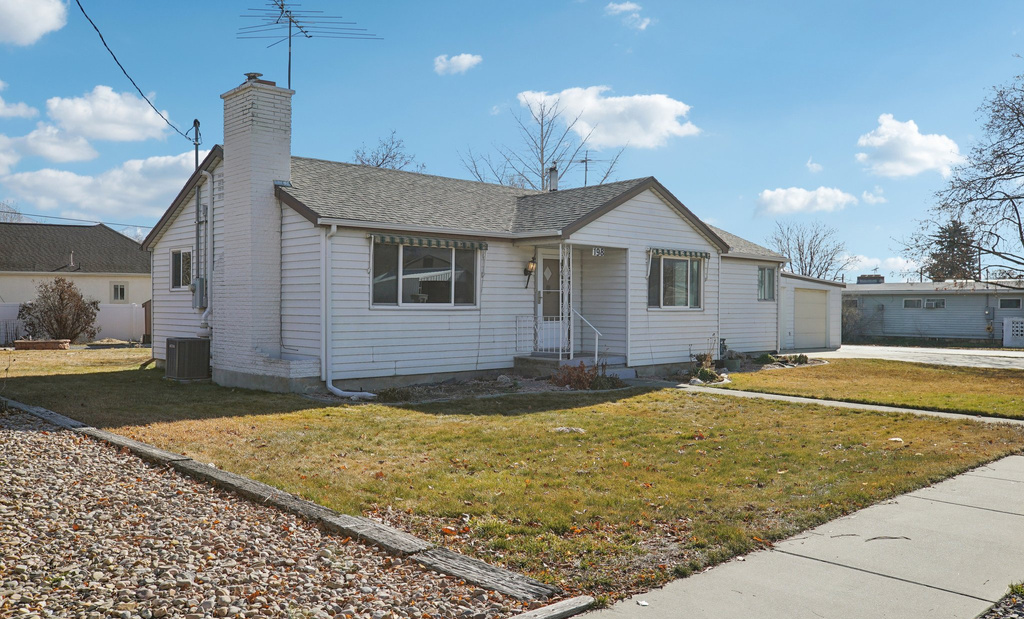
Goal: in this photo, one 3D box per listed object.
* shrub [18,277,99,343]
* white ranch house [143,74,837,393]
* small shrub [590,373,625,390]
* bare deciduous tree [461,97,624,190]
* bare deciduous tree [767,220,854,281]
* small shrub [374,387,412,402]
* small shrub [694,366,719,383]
[{"bbox_3d":[-17.000,0.000,31.000,3.050,2.500,2.900,0,0,0],"label":"shrub"},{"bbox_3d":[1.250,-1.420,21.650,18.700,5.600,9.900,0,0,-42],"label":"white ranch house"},{"bbox_3d":[1.680,1.240,14.450,0.580,0.330,0.500,0,0,0],"label":"small shrub"},{"bbox_3d":[1.330,-4.000,36.000,7.300,10.500,7.200,0,0,0],"label":"bare deciduous tree"},{"bbox_3d":[15.500,-1.700,43.000,4.600,6.000,4.600,0,0,0],"label":"bare deciduous tree"},{"bbox_3d":[-1.790,1.250,12.450,0.560,0.280,0.480,0,0,0],"label":"small shrub"},{"bbox_3d":[3.750,1.250,15.900,0.470,0.320,0.450,0,0,0],"label":"small shrub"}]

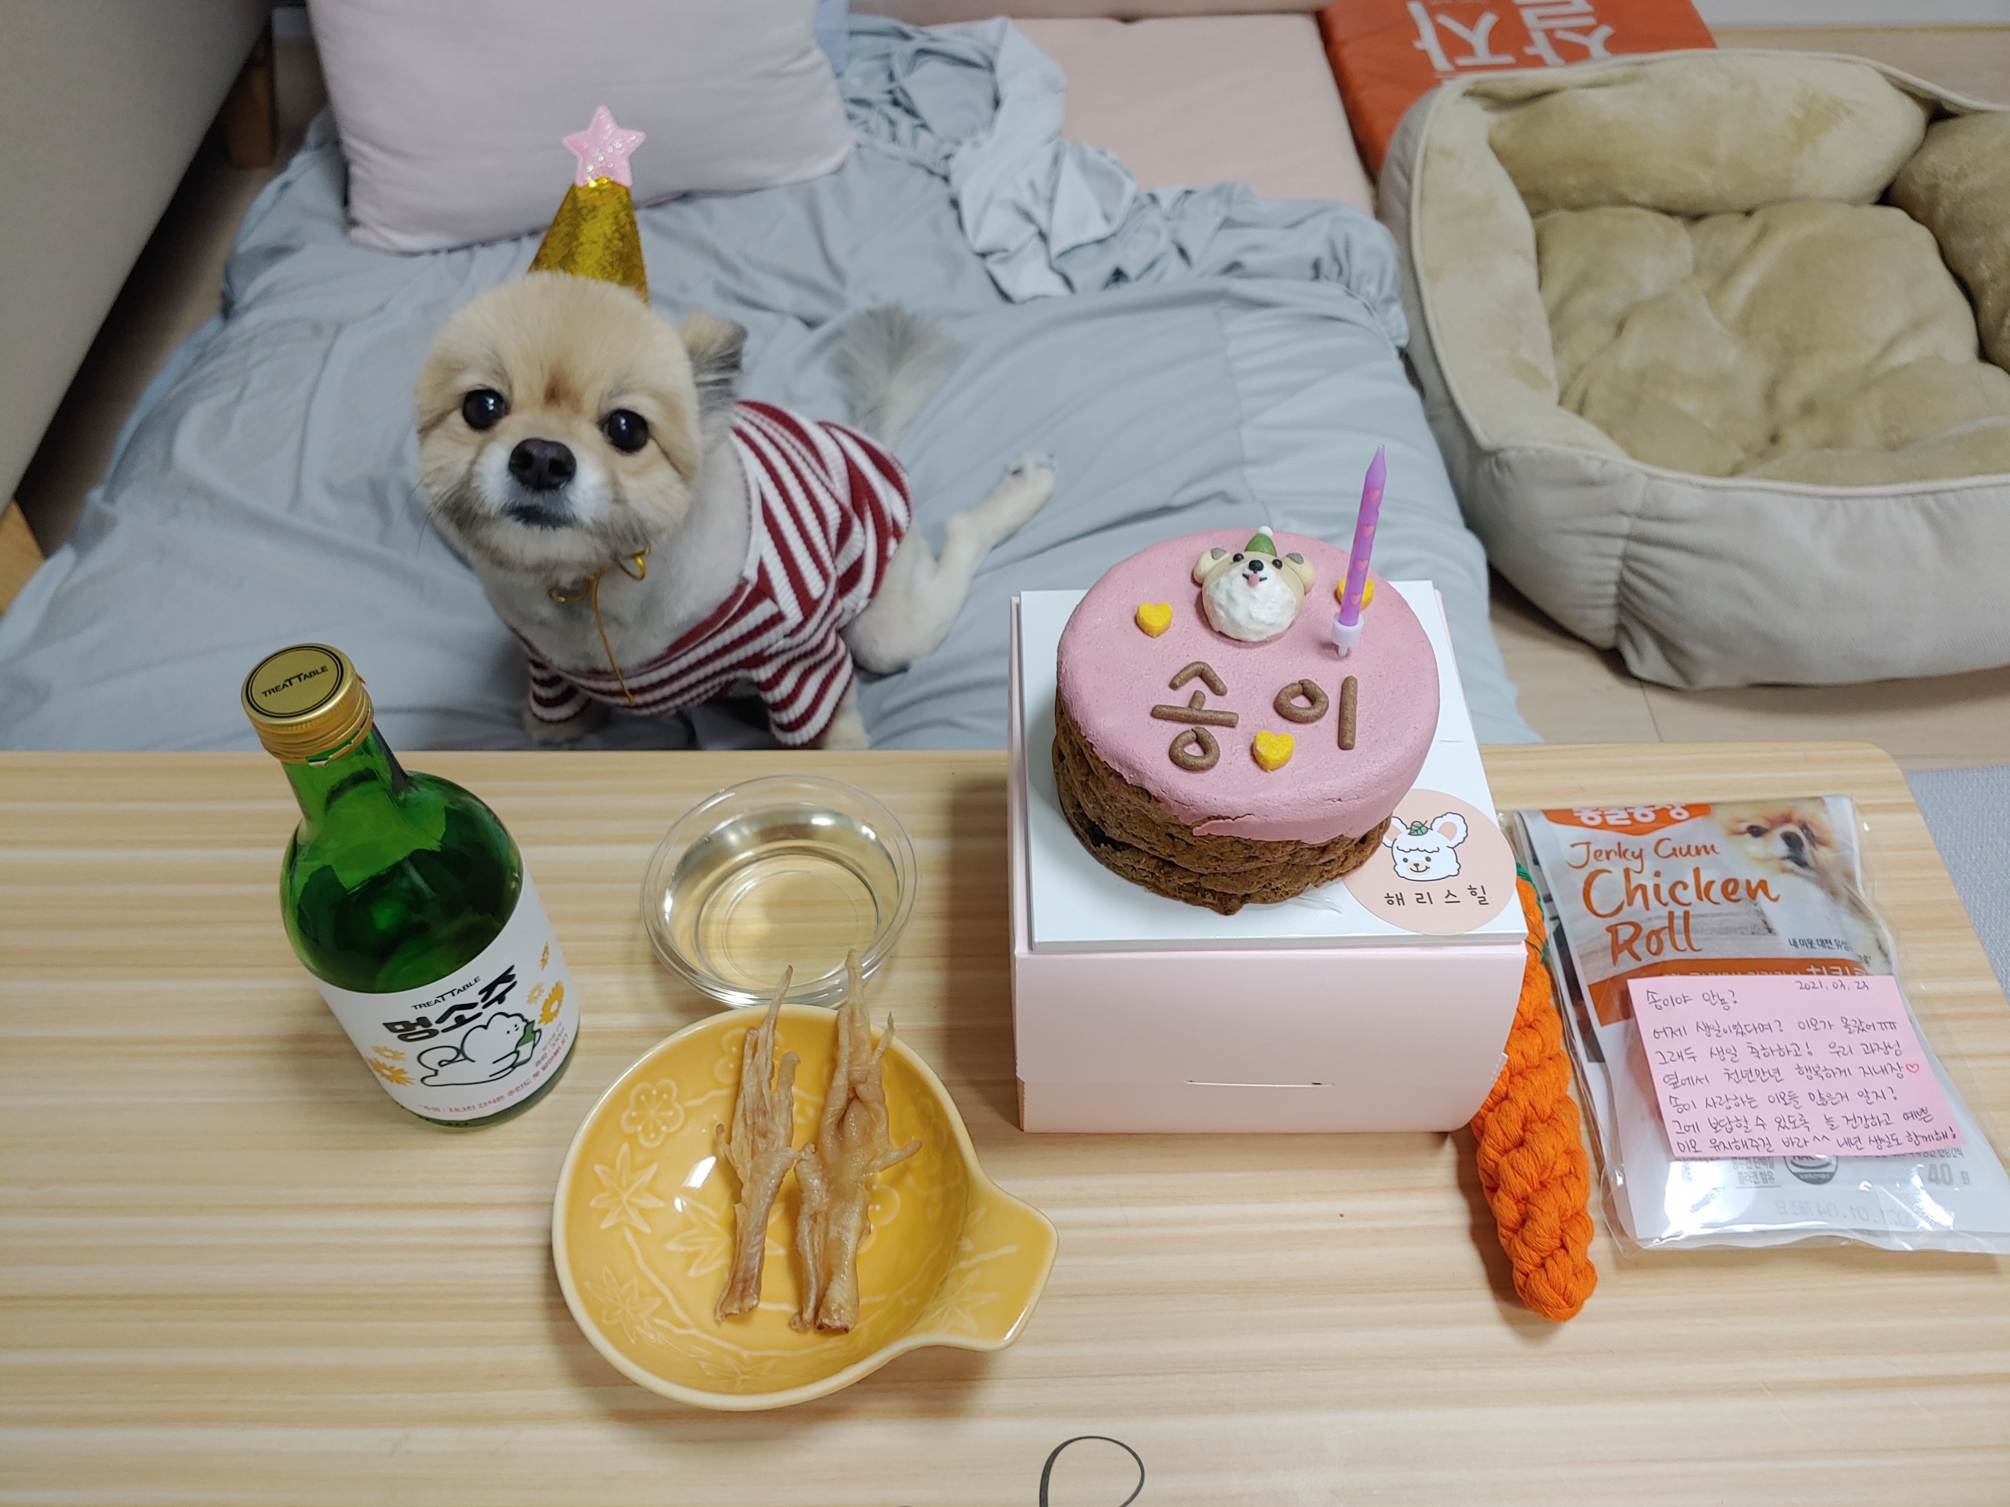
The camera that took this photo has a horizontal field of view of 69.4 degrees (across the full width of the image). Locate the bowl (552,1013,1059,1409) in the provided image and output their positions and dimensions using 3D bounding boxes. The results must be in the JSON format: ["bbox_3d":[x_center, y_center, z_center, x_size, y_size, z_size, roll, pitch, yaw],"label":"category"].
[{"bbox_3d":[-0.063,0.155,0.472,0.157,0.044,0.131,16,52,13],"label":"bowl"}]

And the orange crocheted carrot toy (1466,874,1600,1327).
[{"bbox_3d":[0.180,0.100,0.522,0.038,0.036,0.210,3,51,3],"label":"orange crocheted carrot toy"}]

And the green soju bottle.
[{"bbox_3d":[-0.193,0.043,0.468,0.073,0.192,0.073,-29,56,-22],"label":"green soju bottle"}]

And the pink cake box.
[{"bbox_3d":[0.080,0.037,0.518,0.151,0.123,0.151,0,50,0],"label":"pink cake box"}]

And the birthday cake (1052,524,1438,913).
[{"bbox_3d":[0.071,-0.015,0.438,0.108,0.068,0.108,0,50,0],"label":"birthday cake"}]

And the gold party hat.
[{"bbox_3d":[-0.189,-0.248,0.670,0.066,0.066,0.108,5,89,-29],"label":"gold party hat"}]

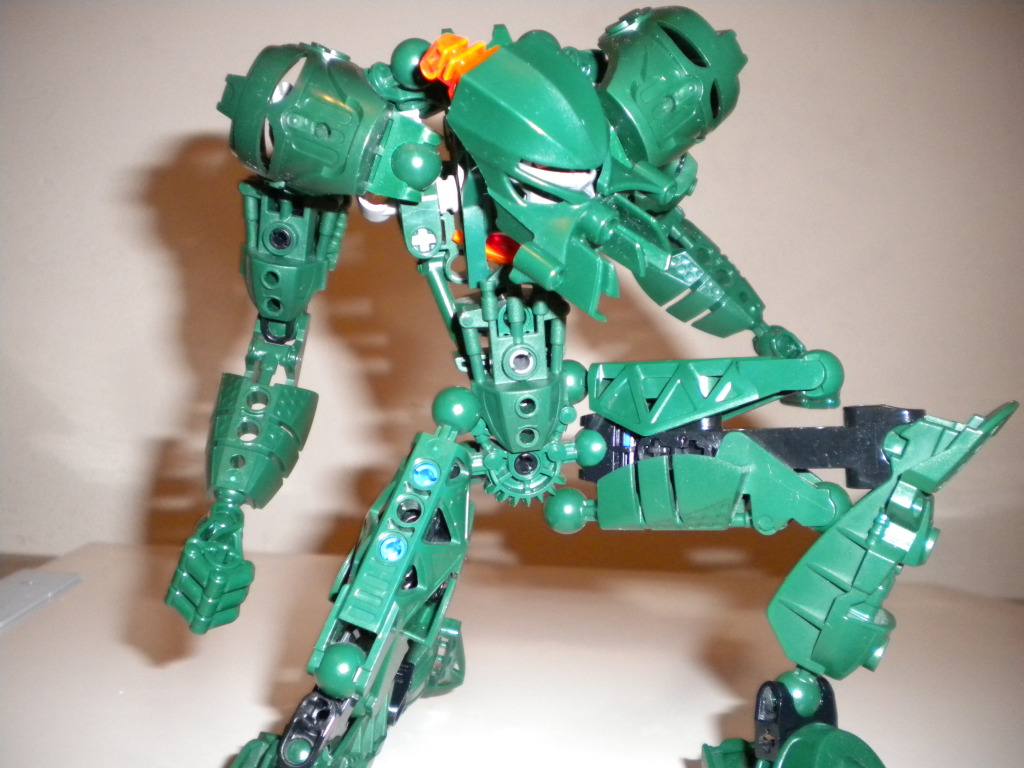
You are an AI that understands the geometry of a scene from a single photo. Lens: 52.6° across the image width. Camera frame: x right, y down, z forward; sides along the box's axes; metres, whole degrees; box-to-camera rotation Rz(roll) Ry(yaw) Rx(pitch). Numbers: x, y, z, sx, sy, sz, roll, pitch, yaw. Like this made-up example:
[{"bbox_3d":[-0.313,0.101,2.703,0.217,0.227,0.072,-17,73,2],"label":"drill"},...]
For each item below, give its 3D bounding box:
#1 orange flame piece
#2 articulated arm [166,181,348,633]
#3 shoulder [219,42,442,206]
[{"bbox_3d":[-0.010,-0.065,0.214,0.018,0.015,0.015,-1,17,-18],"label":"orange flame piece"},{"bbox_3d":[-0.054,0.004,0.229,0.024,0.102,0.027,7,-15,3],"label":"articulated arm"},{"bbox_3d":[-0.040,-0.058,0.227,0.047,0.032,0.030,11,8,-6],"label":"shoulder"}]

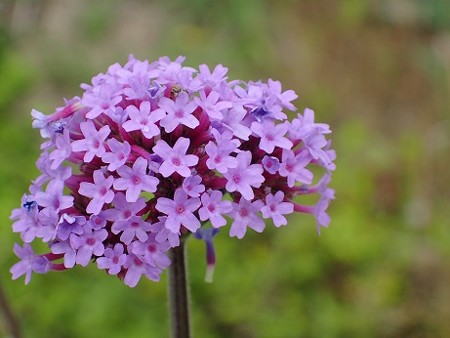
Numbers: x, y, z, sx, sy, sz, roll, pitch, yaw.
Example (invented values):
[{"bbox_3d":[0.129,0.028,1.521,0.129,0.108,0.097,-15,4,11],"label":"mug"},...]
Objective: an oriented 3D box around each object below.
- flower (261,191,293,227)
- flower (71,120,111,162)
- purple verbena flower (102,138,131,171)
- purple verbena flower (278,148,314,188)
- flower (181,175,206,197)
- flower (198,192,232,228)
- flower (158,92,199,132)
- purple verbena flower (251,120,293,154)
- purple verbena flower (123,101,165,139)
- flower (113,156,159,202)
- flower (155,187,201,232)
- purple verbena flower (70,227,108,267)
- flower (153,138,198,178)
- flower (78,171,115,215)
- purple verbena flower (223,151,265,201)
[{"bbox_3d":[0.008,0.006,0.204,0.006,0.006,0.003,-4,5,-22],"label":"flower"},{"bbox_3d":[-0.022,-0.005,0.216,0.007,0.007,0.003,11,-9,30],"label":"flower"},{"bbox_3d":[-0.017,-0.002,0.203,0.005,0.005,0.003,9,-4,26],"label":"purple verbena flower"},{"bbox_3d":[0.012,0.000,0.218,0.007,0.006,0.003,-11,0,-31],"label":"purple verbena flower"},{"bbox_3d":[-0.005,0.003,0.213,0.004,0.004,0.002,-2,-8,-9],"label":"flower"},{"bbox_3d":[-0.001,0.006,0.200,0.005,0.006,0.003,-1,3,-10],"label":"flower"},{"bbox_3d":[-0.007,-0.009,0.203,0.006,0.007,0.003,3,-28,5],"label":"flower"},{"bbox_3d":[0.007,-0.005,0.204,0.007,0.006,0.003,-2,-25,-13],"label":"purple verbena flower"},{"bbox_3d":[-0.014,-0.008,0.216,0.007,0.007,0.003,4,-26,10],"label":"purple verbena flower"},{"bbox_3d":[-0.015,0.002,0.212,0.008,0.008,0.003,4,-5,9],"label":"flower"},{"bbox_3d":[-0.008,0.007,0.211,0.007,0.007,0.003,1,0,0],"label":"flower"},{"bbox_3d":[-0.021,0.012,0.204,0.006,0.006,0.003,5,9,13],"label":"purple verbena flower"},{"bbox_3d":[-0.008,-0.002,0.212,0.008,0.007,0.003,1,-11,2],"label":"flower"},{"bbox_3d":[-0.020,0.004,0.203,0.006,0.007,0.003,11,3,30],"label":"flower"},{"bbox_3d":[0.003,0.001,0.213,0.007,0.008,0.003,-6,-7,-19],"label":"purple verbena flower"}]

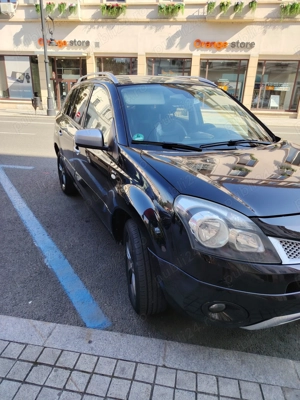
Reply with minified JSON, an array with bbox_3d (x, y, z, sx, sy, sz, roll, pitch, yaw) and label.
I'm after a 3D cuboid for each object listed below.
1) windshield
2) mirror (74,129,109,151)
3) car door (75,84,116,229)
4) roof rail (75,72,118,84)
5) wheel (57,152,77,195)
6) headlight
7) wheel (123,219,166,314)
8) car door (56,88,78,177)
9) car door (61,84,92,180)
[{"bbox_3d":[0.400,-0.781,2.522,1.485,0.139,0.950,-9,55,-25],"label":"windshield"},{"bbox_3d":[-0.459,-0.468,2.183,0.267,0.188,0.158,-9,24,-25],"label":"mirror"},{"bbox_3d":[-0.474,-0.461,2.621,0.277,1.178,1.188,-9,24,-25],"label":"car door"},{"bbox_3d":[-0.679,-1.407,3.229,0.064,0.124,1.693,-9,24,-25],"label":"roof rail"},{"bbox_3d":[-1.246,-0.421,4.279,0.225,0.700,0.700,-9,24,-25],"label":"wheel"},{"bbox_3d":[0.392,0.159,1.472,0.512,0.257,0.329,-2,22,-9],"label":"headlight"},{"bbox_3d":[-0.047,0.484,2.080,0.225,0.700,0.700,-3,22,-12],"label":"wheel"},{"bbox_3d":[-0.985,-0.851,3.555,0.257,1.148,1.119,-9,24,-25],"label":"car door"},{"bbox_3d":[-0.962,-0.834,3.514,0.257,1.148,1.059,-9,24,-25],"label":"car door"}]

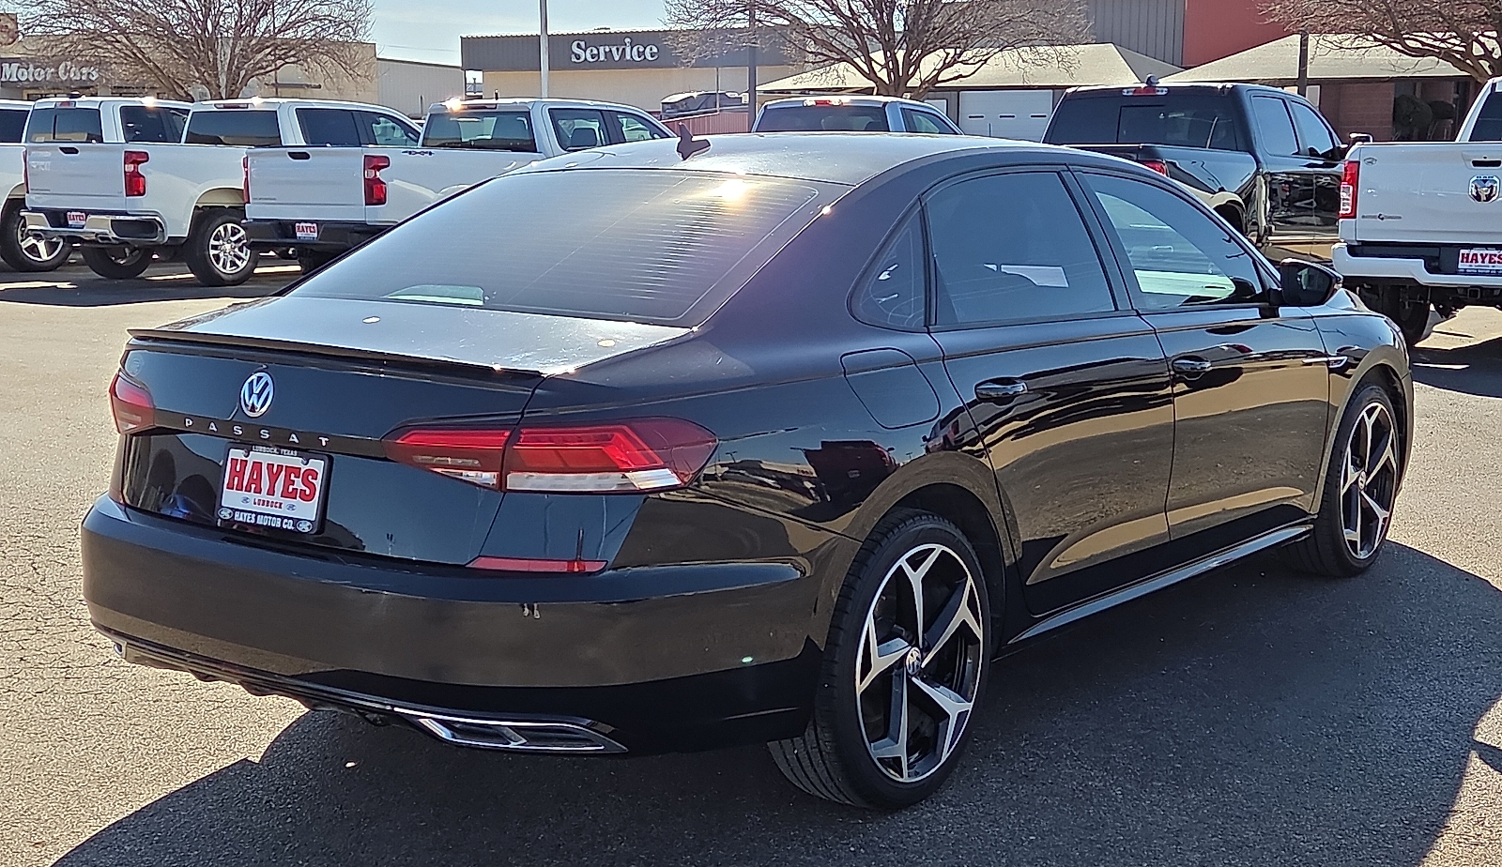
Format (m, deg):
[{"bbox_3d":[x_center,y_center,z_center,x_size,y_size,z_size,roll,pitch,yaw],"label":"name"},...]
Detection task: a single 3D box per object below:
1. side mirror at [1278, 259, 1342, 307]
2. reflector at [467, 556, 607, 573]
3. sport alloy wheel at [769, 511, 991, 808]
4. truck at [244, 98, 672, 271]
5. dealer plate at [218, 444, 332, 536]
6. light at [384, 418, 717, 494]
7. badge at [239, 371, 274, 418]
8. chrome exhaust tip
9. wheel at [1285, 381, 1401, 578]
[{"bbox_3d":[1.667,-0.451,5.672,0.205,0.143,0.135,6,10,37],"label":"side mirror"},{"bbox_3d":[-0.396,0.244,3.530,0.275,0.030,0.045,2,9,17],"label":"reflector"},{"bbox_3d":[0.286,0.491,4.249,0.240,0.665,0.665,6,10,37],"label":"sport alloy wheel"},{"bbox_3d":[-2.044,-2.336,18.721,2.060,1.920,5.885,6,11,40],"label":"truck"},{"bbox_3d":[-0.961,0.113,3.824,0.312,0.165,0.020,6,-3,37],"label":"dealer plate"},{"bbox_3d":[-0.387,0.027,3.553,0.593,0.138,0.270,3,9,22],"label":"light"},{"bbox_3d":[-0.977,-0.077,3.778,0.096,0.096,0.015,6,-5,37],"label":"badge"},{"bbox_3d":[-0.456,0.559,3.594,0.460,0.068,0.090,3,9,22],"label":"chrome exhaust tip"},{"bbox_3d":[1.978,0.148,6.458,0.240,0.665,0.665,6,10,37],"label":"wheel"}]

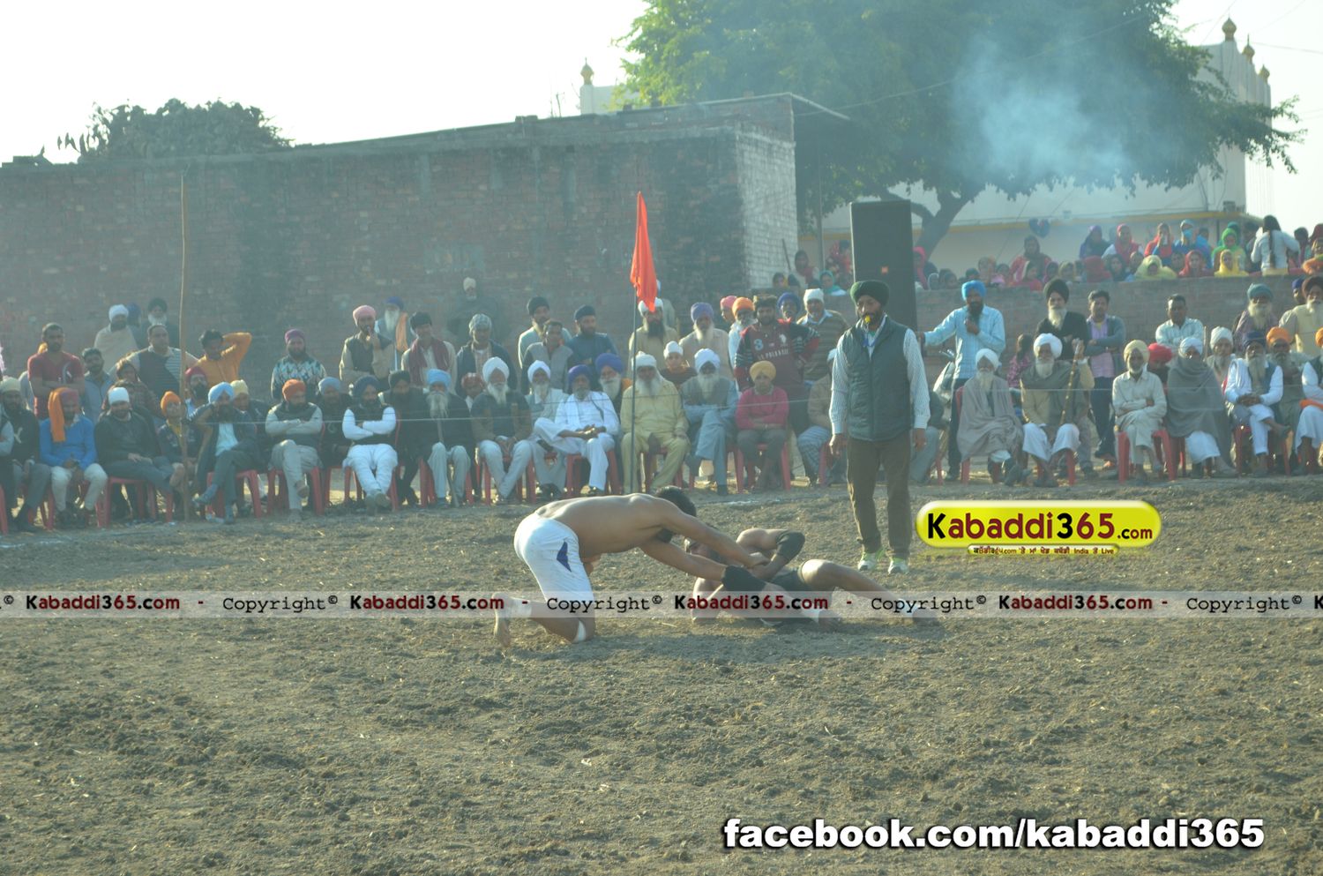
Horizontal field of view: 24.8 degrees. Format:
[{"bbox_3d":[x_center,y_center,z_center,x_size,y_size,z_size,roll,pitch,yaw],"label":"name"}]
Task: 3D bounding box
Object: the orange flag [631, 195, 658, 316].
[{"bbox_3d":[-0.168,-1.727,28.000,0.260,1.130,0.160,-2,2,0],"label":"orange flag"}]

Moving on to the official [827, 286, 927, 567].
[{"bbox_3d":[1.338,-0.089,18.668,0.600,1.790,0.360,-2,2,11],"label":"official"}]

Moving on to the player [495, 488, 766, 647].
[{"bbox_3d":[-0.162,0.626,15.137,1.360,0.730,0.560,-2,2,-8],"label":"player"}]

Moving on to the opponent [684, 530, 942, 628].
[{"bbox_3d":[0.758,0.706,15.441,1.250,0.460,0.600,-2,-8,11],"label":"opponent"}]

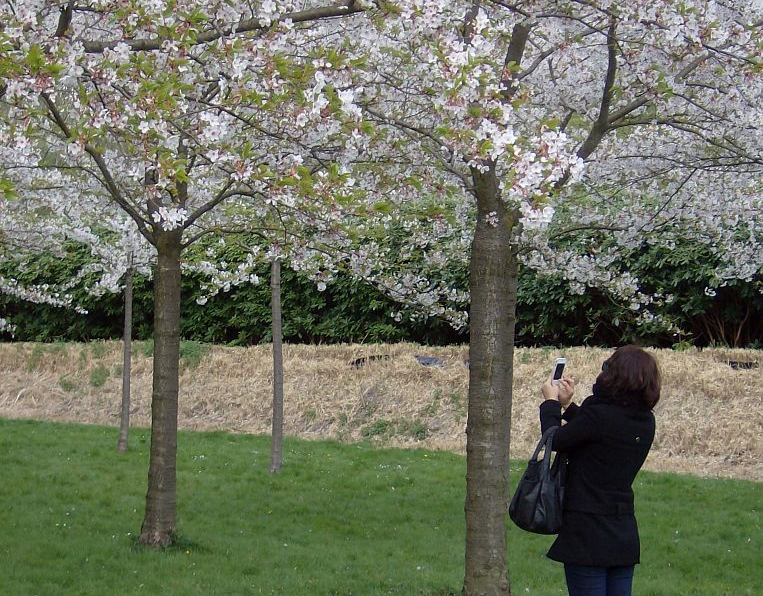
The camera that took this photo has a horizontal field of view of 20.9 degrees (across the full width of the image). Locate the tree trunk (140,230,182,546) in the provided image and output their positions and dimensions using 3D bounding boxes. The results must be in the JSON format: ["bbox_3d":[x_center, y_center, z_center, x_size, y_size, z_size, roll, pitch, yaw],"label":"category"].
[{"bbox_3d":[-1.731,0.718,16.400,0.280,2.500,0.280,1,-1,0],"label":"tree trunk"}]

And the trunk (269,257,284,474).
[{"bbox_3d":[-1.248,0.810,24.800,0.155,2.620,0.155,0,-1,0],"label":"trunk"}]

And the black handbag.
[{"bbox_3d":[0.681,0.786,8.900,0.310,0.470,0.190,0,-1,12],"label":"black handbag"}]

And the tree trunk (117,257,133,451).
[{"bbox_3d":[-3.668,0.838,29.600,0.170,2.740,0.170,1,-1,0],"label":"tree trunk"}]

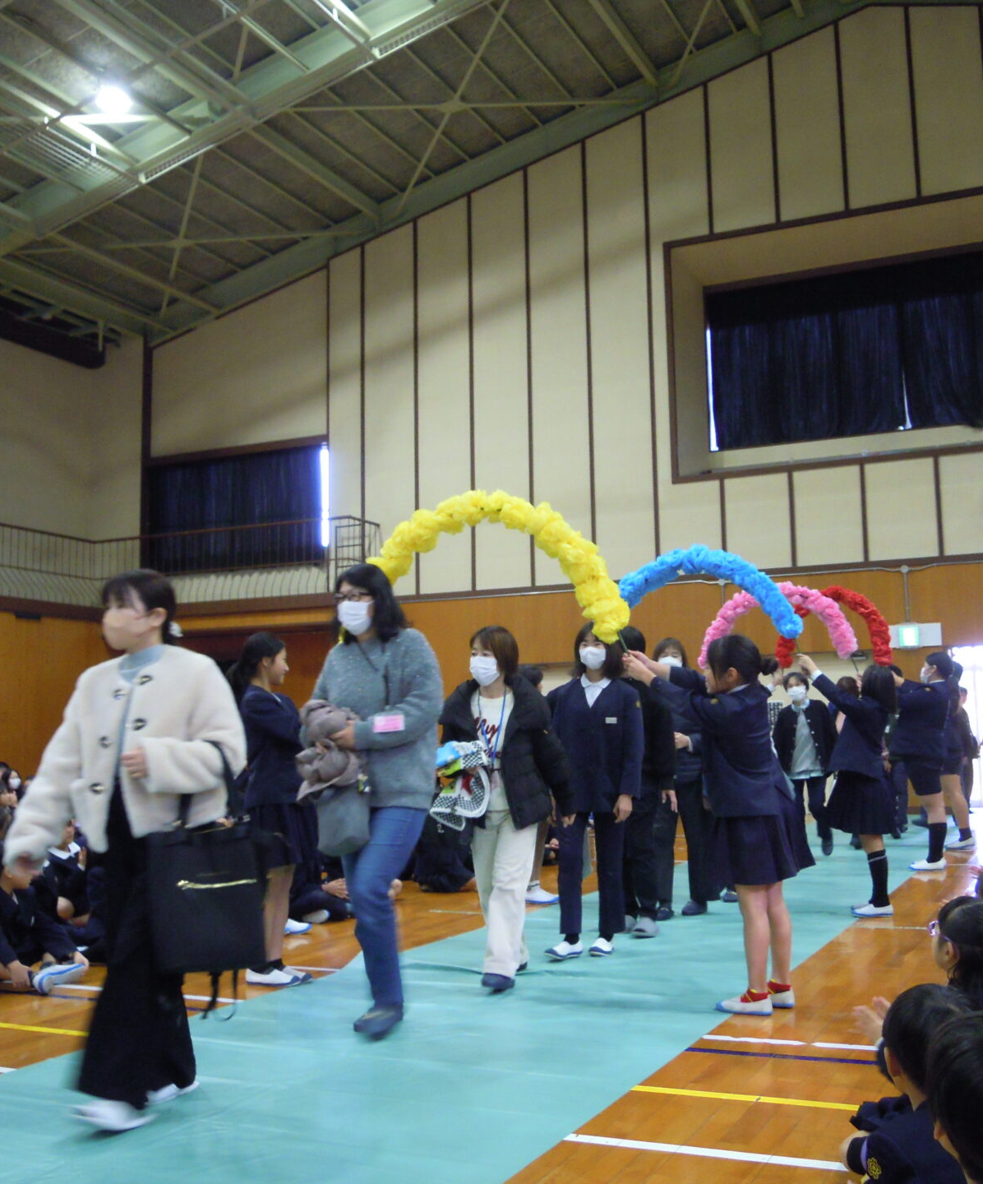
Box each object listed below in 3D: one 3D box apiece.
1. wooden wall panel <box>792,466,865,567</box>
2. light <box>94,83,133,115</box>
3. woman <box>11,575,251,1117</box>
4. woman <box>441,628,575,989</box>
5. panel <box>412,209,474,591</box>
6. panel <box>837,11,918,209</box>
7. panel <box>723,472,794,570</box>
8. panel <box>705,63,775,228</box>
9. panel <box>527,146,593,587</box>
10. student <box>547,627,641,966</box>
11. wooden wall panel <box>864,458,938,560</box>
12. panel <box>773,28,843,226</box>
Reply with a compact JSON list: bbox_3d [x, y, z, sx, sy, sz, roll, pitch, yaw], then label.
[{"bbox_3d":[4.585,-1.029,17.343,0.909,1.333,0.050,-4,-8,25],"label":"wooden wall panel"},{"bbox_3d":[-4.517,-5.888,15.260,0.360,0.300,0.360,-1,-7,0],"label":"light"},{"bbox_3d":[-1.045,0.702,3.741,0.620,1.554,0.580,-5,-8,28],"label":"woman"},{"bbox_3d":[0.061,0.927,5.500,0.520,1.520,0.400,-4,-7,25],"label":"woman"},{"bbox_3d":[-0.708,-2.933,19.022,0.921,5.935,0.050,-4,-7,25],"label":"panel"},{"bbox_3d":[5.338,-6.718,17.641,0.892,2.893,0.050,-4,-8,25],"label":"panel"},{"bbox_3d":[3.712,-0.965,17.753,0.910,1.323,0.050,-4,-8,25],"label":"panel"},{"bbox_3d":[3.611,-6.426,18.432,0.914,2.503,0.050,-4,-8,25],"label":"panel"},{"bbox_3d":[0.965,-3.285,18.278,0.908,6.394,0.050,-4,-7,25],"label":"panel"},{"bbox_3d":[0.495,0.965,6.427,0.470,1.609,0.340,-4,-8,22],"label":"student"},{"bbox_3d":[5.448,-1.093,16.939,0.912,1.335,0.050,-4,-8,25],"label":"wooden wall panel"},{"bbox_3d":[4.478,-6.600,18.038,0.896,2.746,0.050,-4,-8,25],"label":"panel"}]

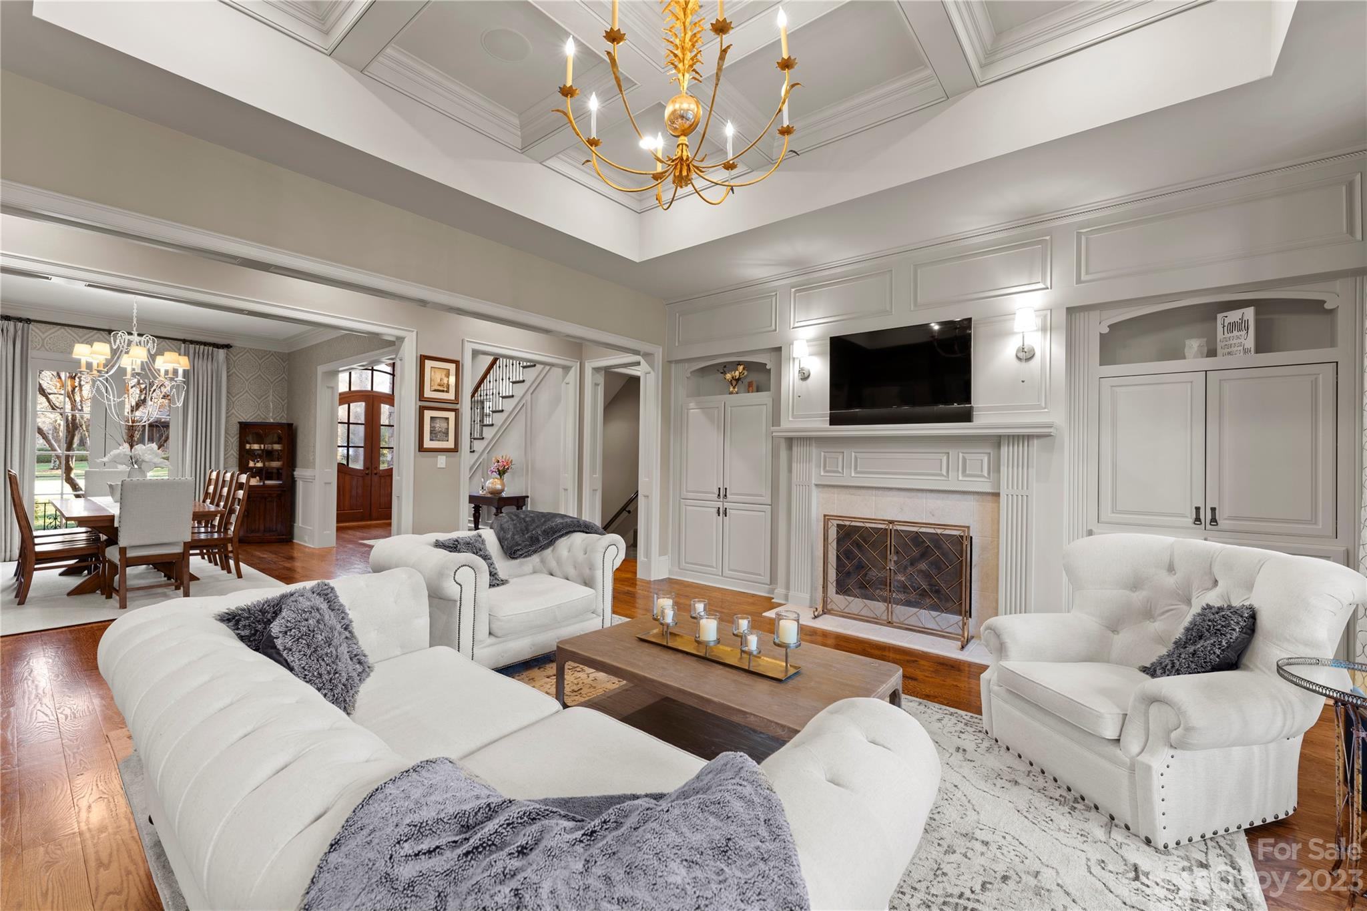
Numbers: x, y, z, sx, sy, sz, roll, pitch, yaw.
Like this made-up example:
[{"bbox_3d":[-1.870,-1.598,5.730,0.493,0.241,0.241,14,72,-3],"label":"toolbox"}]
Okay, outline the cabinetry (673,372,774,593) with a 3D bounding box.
[{"bbox_3d":[0.494,0.323,5.534,1.210,2.000,0.400,1,0,38],"label":"cabinetry"}]

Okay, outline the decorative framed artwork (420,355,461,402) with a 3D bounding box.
[{"bbox_3d":[-2.434,-0.755,5.347,0.030,0.450,0.405,1,0,38],"label":"decorative framed artwork"}]

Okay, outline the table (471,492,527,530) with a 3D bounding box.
[{"bbox_3d":[-2.633,0.909,7.194,1.150,0.765,0.420,1,0,38],"label":"table"}]

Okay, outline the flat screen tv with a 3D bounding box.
[{"bbox_3d":[1.657,-0.620,4.144,1.070,0.745,0.080,1,0,38],"label":"flat screen tv"}]

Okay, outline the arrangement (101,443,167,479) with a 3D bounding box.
[{"bbox_3d":[-5.362,0.179,5.208,0.420,0.610,0.460,1,0,38],"label":"arrangement"}]

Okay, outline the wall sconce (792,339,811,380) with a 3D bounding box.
[{"bbox_3d":[1.025,-0.835,4.615,0.145,0.360,0.175,1,0,38],"label":"wall sconce"}]

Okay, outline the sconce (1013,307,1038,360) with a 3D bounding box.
[{"bbox_3d":[2.310,-0.824,3.596,0.145,0.360,0.175,1,0,38],"label":"sconce"}]

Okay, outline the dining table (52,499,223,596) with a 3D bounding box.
[{"bbox_3d":[-5.485,0.870,5.292,2.450,0.767,0.970,1,0,38],"label":"dining table"}]

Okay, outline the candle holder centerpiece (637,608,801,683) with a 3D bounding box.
[{"bbox_3d":[0.146,0.781,2.446,0.825,0.250,0.175,1,0,38],"label":"candle holder centerpiece"}]

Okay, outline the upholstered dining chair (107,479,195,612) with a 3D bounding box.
[{"bbox_3d":[-4.695,0.730,4.696,0.600,1.060,0.470,1,0,38],"label":"upholstered dining chair"}]

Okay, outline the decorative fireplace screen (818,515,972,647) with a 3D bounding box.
[{"bbox_3d":[1.598,0.917,4.114,1.100,0.830,0.300,1,0,38],"label":"decorative fireplace screen"}]

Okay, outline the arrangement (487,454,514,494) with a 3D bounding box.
[{"bbox_3d":[-2.413,0.259,7.003,0.280,0.550,0.280,1,0,38],"label":"arrangement"}]

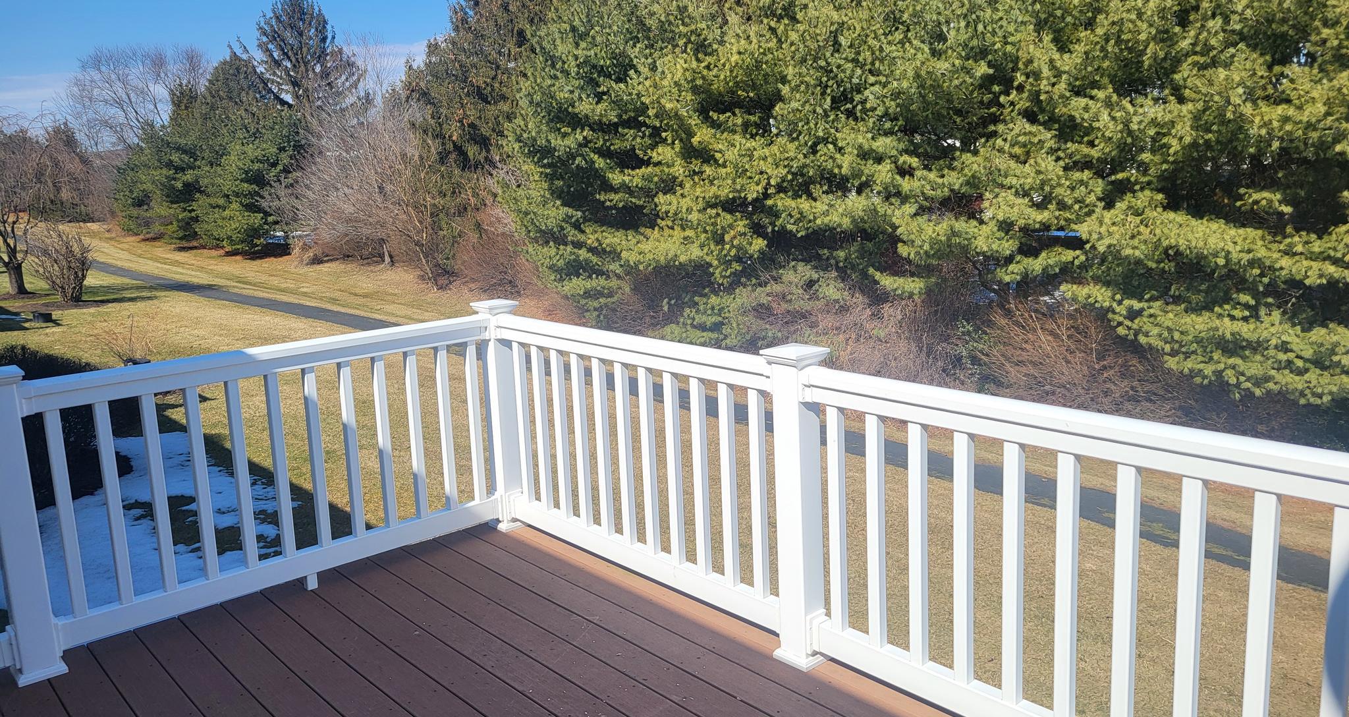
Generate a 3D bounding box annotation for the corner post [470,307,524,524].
[{"bbox_3d":[-0.743,0.251,4.391,0.145,0.990,0.145,-12,15,-39],"label":"corner post"}]

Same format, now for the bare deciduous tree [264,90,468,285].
[{"bbox_3d":[-11.103,-6.100,37.000,7.400,7.000,6.000,-3,11,0],"label":"bare deciduous tree"}]

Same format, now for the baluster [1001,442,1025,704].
[{"bbox_3d":[0.853,0.542,2.551,0.039,0.686,0.039,-12,15,-39],"label":"baluster"}]

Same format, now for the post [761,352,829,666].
[{"bbox_3d":[0.383,0.456,3.095,0.145,0.990,0.145,-12,15,-39],"label":"post"}]

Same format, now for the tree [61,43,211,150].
[{"bbox_3d":[-41.418,-17.971,78.000,11.500,13.500,10.500,-3,11,0],"label":"tree"}]

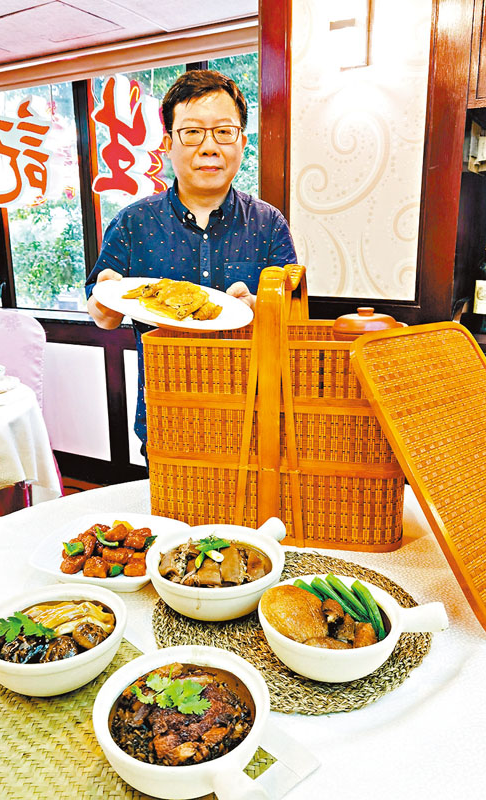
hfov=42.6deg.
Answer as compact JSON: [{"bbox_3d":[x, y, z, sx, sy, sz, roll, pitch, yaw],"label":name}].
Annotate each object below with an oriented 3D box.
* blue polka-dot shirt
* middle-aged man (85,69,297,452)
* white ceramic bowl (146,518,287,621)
[{"bbox_3d":[-0.107,-0.162,1.433,0.490,0.660,0.330,-1,14,-3],"label":"blue polka-dot shirt"},{"bbox_3d":[-0.099,0.122,1.453,0.500,1.660,0.430,-1,14,-3],"label":"middle-aged man"},{"bbox_3d":[-0.024,0.254,0.937,0.198,0.074,0.253,10,18,37],"label":"white ceramic bowl"}]

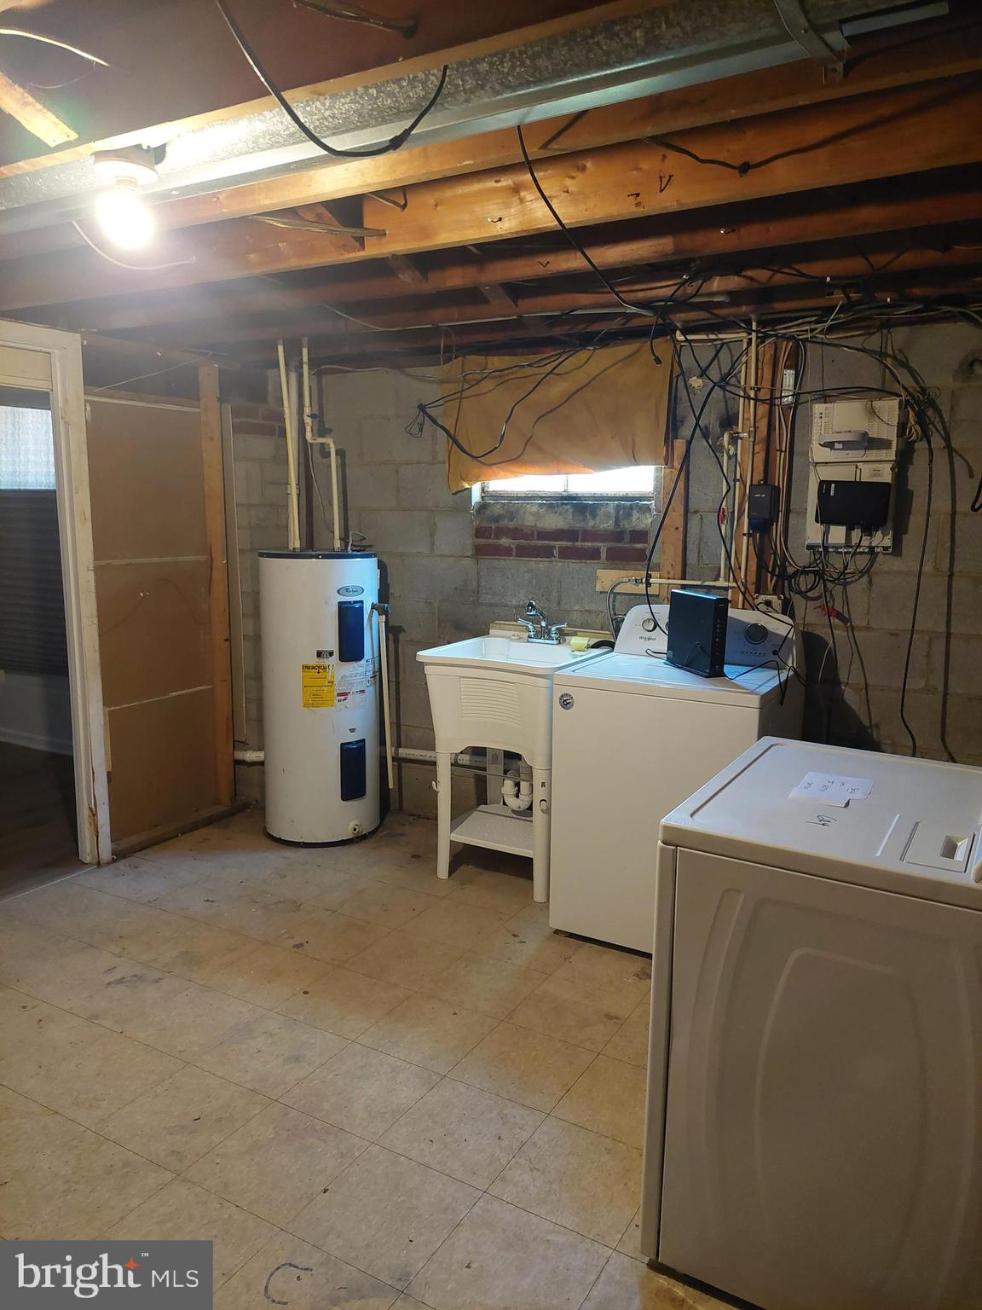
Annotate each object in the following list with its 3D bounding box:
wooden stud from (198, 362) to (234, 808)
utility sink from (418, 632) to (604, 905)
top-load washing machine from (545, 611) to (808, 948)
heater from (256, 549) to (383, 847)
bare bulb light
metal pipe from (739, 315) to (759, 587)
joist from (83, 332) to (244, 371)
[{"bbox_3d":[-1.305,-0.288,4.310,0.089,2.082,0.038,5,10,30],"label":"wooden stud"},{"bbox_3d":[0.102,0.434,3.724,0.635,0.915,0.570,5,10,30],"label":"utility sink"},{"bbox_3d":[0.680,0.417,3.234,0.690,1.105,0.690,5,10,30],"label":"top-load washing machine"},{"bbox_3d":[-0.777,0.180,4.173,0.520,1.275,0.520,0,9,0],"label":"heater"},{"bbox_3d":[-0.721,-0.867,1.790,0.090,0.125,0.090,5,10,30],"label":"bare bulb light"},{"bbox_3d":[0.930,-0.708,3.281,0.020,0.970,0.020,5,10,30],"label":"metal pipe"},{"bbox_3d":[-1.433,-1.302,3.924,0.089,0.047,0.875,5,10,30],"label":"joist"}]

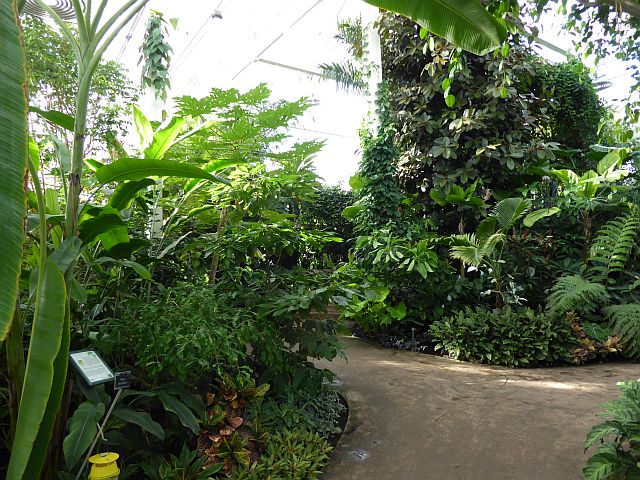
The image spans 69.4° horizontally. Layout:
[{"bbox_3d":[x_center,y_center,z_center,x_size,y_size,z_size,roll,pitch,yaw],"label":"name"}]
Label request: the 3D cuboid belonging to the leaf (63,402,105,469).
[{"bbox_3d":[-1.407,1.163,2.750,0.260,0.400,0.170,-1,-2,-20],"label":"leaf"}]

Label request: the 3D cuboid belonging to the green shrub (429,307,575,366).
[{"bbox_3d":[2.474,1.309,6.300,1.950,0.820,0.950,-2,-2,15],"label":"green shrub"}]

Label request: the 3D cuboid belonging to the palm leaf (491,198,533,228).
[{"bbox_3d":[2.915,-0.416,7.000,0.600,0.480,0.300,-2,-2,18],"label":"palm leaf"}]

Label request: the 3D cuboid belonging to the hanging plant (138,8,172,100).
[{"bbox_3d":[-3.132,-3.513,8.800,0.620,1.700,0.600,-1,-2,-11],"label":"hanging plant"}]

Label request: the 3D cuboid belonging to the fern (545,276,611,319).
[{"bbox_3d":[3.691,0.793,6.600,0.920,0.600,0.750,-2,-2,21],"label":"fern"}]

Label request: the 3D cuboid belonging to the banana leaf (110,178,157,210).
[{"bbox_3d":[-1.582,-0.384,3.900,0.420,0.280,0.280,-1,-2,-11],"label":"banana leaf"}]

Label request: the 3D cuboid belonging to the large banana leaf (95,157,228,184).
[{"bbox_3d":[-1.303,-0.563,3.800,1.070,0.220,0.330,-2,-2,-6],"label":"large banana leaf"}]

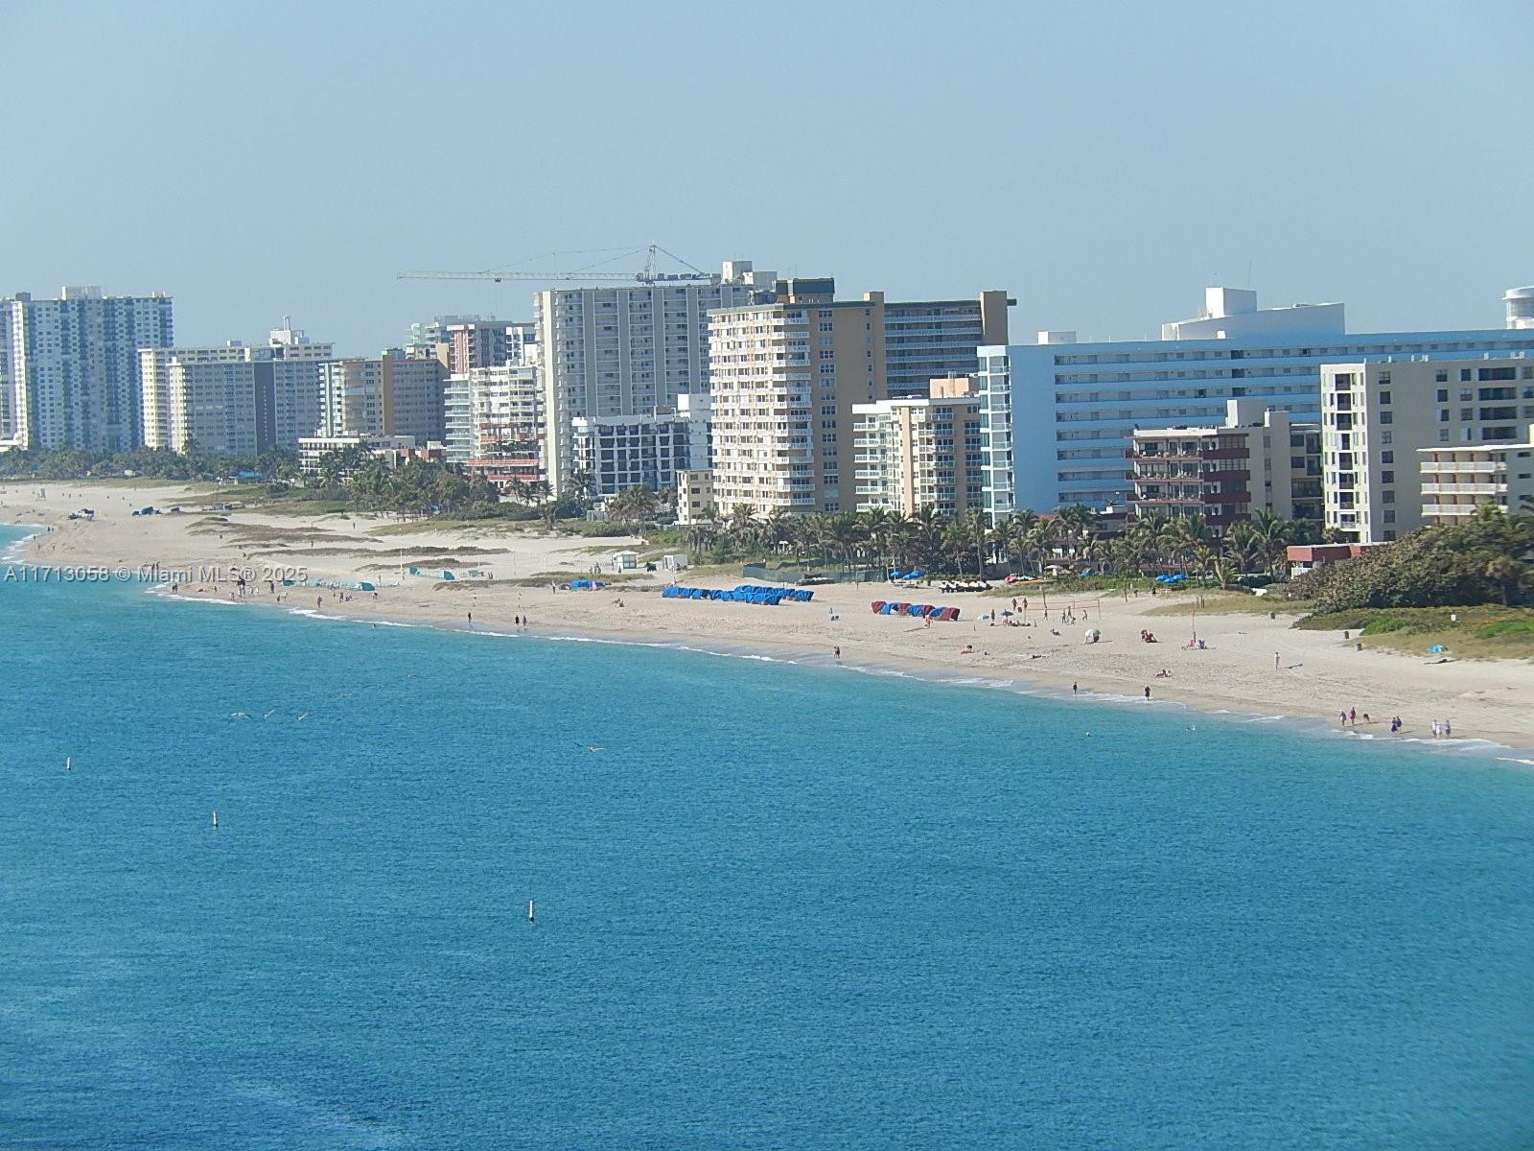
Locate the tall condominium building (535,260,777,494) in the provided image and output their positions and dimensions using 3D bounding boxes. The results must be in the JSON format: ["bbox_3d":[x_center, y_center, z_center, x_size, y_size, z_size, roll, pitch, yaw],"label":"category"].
[{"bbox_3d":[-25.490,-46.079,1815.632,57.000,57.500,22.000,-2,2,-11],"label":"tall condominium building"}]

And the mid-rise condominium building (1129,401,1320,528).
[{"bbox_3d":[67.012,-12.784,1082.936,20.000,24.200,31.000,-2,2,-18],"label":"mid-rise condominium building"}]

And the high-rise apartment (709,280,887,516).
[{"bbox_3d":[6.323,-36.214,1552.723,20.000,49.800,84.000,-2,2,-11],"label":"high-rise apartment"}]

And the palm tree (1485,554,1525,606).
[{"bbox_3d":[87.969,0.699,892.415,4.700,6.300,4.700,-2,2,0],"label":"palm tree"}]

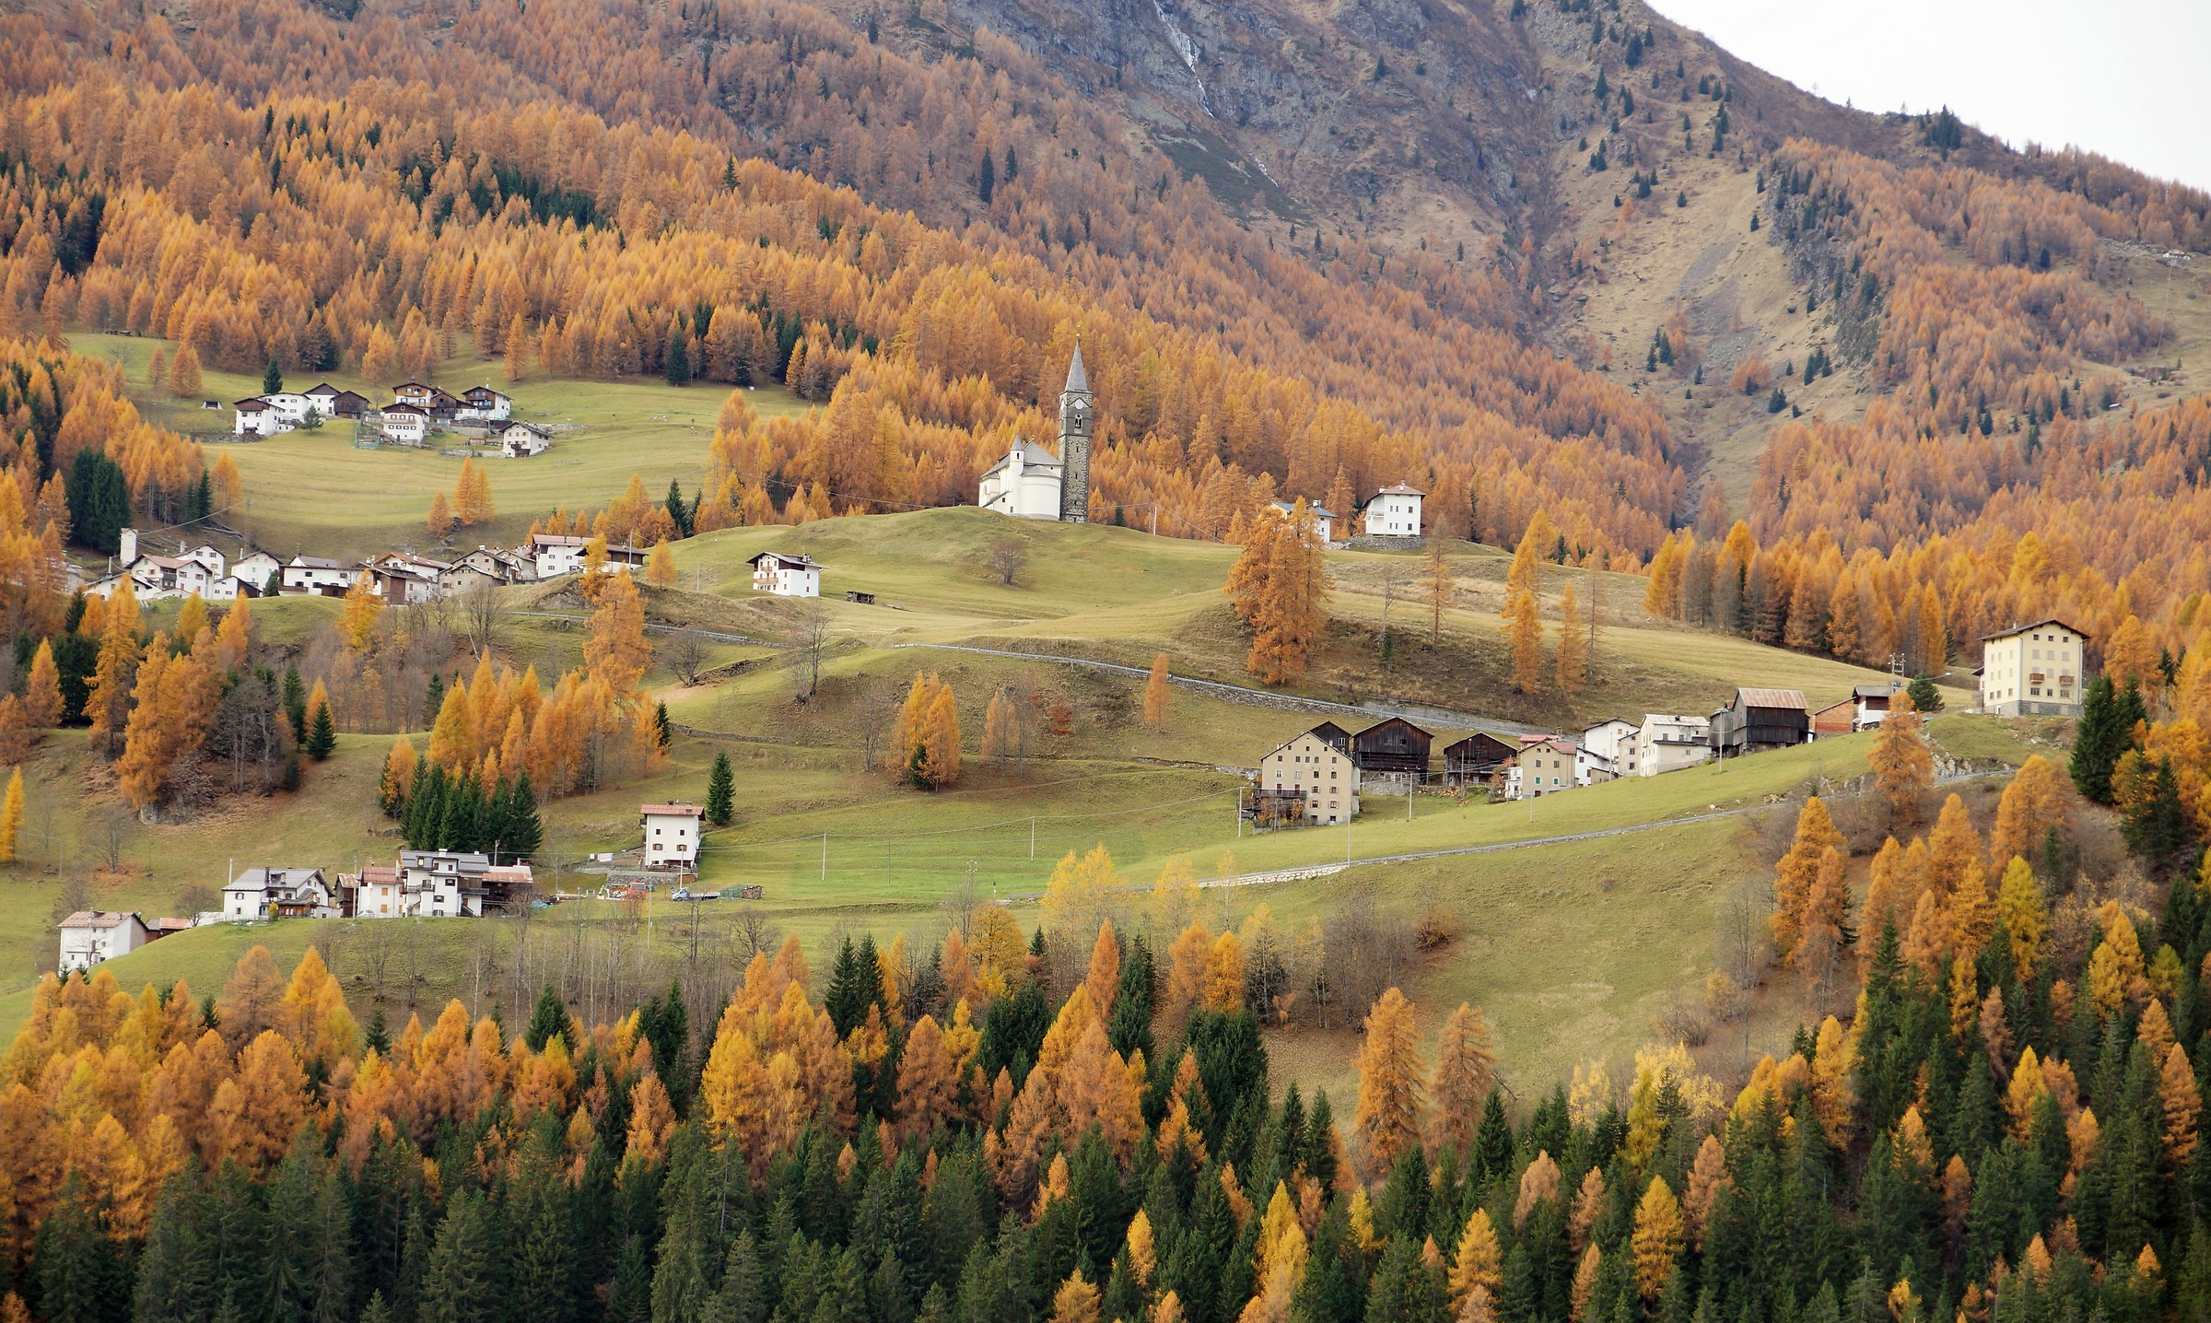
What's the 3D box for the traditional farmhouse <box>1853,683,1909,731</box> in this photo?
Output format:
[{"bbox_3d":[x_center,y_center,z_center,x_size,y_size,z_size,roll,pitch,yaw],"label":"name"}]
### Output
[{"bbox_3d":[125.680,7.300,1045.000,8.000,7.300,7.500,1,-5,-12],"label":"traditional farmhouse"}]

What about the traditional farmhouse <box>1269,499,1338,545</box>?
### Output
[{"bbox_3d":[38.630,-27.160,1260.000,10.430,8.300,10.500,3,-6,-17],"label":"traditional farmhouse"}]

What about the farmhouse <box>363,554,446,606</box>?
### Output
[{"bbox_3d":[-156.410,-18.100,1440.000,13.030,10.300,12.500,-3,-7,37],"label":"farmhouse"}]

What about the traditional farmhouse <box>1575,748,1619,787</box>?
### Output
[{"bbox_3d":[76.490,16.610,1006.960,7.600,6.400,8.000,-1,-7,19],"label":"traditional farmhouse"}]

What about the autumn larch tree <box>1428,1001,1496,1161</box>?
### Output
[{"bbox_3d":[48.990,58.670,890.000,9.250,23.370,9.250,2,-5,0],"label":"autumn larch tree"}]

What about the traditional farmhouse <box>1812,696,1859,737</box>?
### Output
[{"bbox_3d":[120.950,9.190,1070.000,6.800,5.800,7.000,2,-6,0],"label":"traditional farmhouse"}]

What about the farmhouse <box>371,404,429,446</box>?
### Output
[{"bbox_3d":[-178.690,-60.160,1639.190,11.800,9.800,11.000,1,-7,4],"label":"farmhouse"}]

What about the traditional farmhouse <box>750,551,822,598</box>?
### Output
[{"bbox_3d":[-70.860,-19.330,1430.000,12.870,9.000,8.600,7,-8,-41],"label":"traditional farmhouse"}]

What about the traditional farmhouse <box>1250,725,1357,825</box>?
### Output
[{"bbox_3d":[34.660,19.650,1100.000,16.000,15.800,13.000,-1,-5,7],"label":"traditional farmhouse"}]

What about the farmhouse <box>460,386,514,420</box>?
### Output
[{"bbox_3d":[-157.380,-65.730,1641.160,10.000,8.400,10.000,-1,-7,22],"label":"farmhouse"}]

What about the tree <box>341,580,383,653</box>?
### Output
[{"bbox_3d":[-153.380,-9.800,1330.000,8.990,17.460,8.990,2,-5,0],"label":"tree"}]

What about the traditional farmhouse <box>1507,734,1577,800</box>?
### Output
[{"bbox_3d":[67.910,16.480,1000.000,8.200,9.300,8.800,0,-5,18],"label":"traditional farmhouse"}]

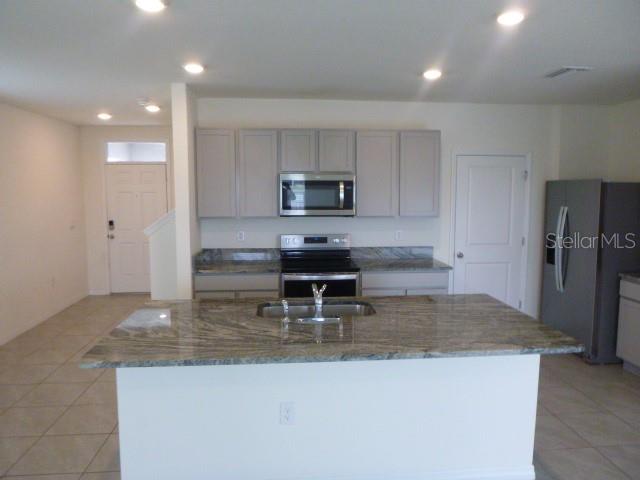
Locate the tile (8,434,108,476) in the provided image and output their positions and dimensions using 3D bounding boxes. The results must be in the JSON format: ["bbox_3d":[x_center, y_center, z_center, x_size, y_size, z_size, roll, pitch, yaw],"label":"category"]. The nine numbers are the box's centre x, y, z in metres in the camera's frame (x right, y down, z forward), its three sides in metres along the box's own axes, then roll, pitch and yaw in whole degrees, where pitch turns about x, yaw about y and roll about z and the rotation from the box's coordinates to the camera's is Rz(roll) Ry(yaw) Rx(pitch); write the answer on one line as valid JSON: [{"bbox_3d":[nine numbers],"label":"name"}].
[{"bbox_3d":[-1.628,1.352,2.913,0.452,0.010,0.452,0,6,-5],"label":"tile"}]

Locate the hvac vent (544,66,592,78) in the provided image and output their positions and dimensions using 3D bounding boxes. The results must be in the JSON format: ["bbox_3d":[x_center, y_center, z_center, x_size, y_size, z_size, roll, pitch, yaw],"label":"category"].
[{"bbox_3d":[2.003,-1.358,3.775,0.261,0.025,0.352,-1,6,-5],"label":"hvac vent"}]

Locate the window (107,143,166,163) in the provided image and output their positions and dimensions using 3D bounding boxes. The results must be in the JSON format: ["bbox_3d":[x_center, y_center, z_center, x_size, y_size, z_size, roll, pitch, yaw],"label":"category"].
[{"bbox_3d":[-2.816,-1.349,7.131,0.920,0.335,0.080,0,6,-5],"label":"window"}]

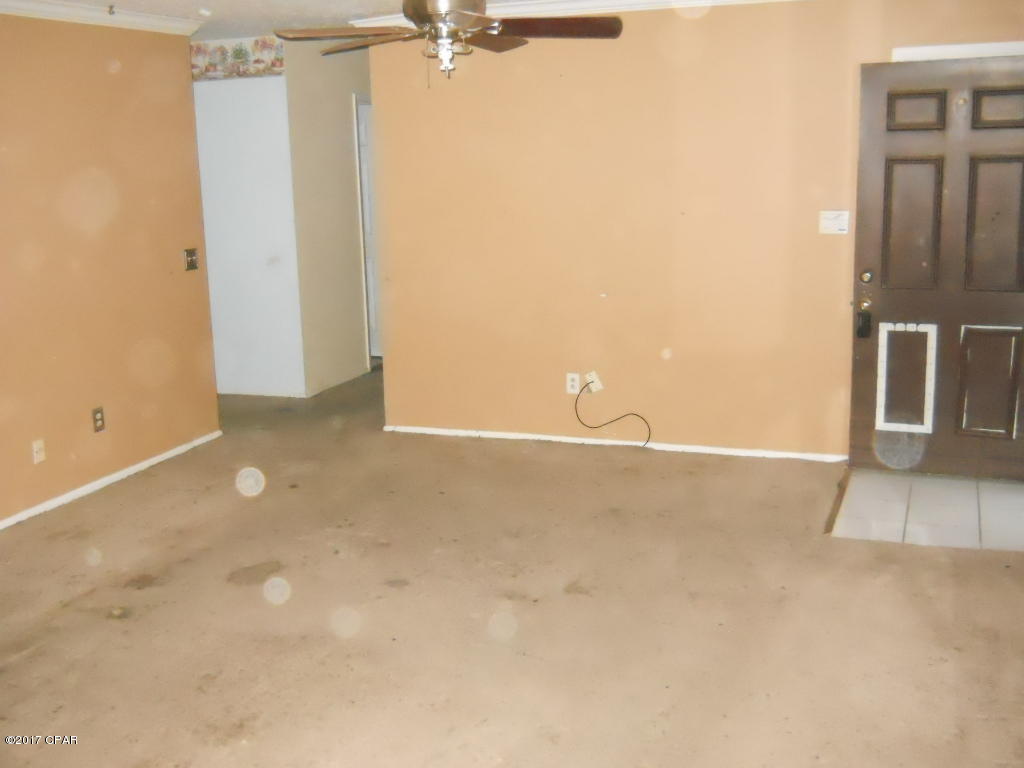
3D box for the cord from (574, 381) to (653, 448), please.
[{"bbox_3d":[0.562,0.172,6.182,0.433,0.364,0.050,3,12,19],"label":"cord"}]

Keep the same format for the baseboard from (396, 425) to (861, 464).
[{"bbox_3d":[0.511,0.338,6.252,2.742,0.042,0.016,3,12,19],"label":"baseboard"}]

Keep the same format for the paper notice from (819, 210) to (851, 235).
[{"bbox_3d":[1.656,-0.829,5.617,0.149,0.117,0.006,3,12,19],"label":"paper notice"}]

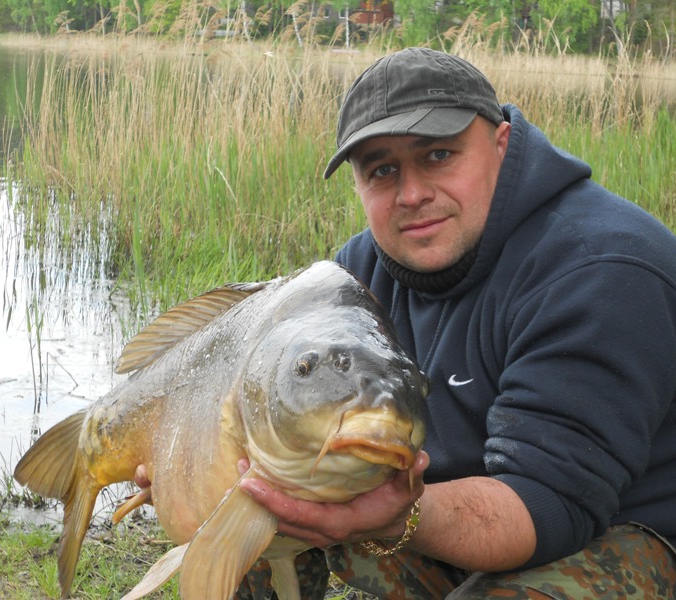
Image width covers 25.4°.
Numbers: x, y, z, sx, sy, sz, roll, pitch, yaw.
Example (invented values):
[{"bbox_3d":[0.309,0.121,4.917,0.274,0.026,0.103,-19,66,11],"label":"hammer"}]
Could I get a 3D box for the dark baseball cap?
[{"bbox_3d":[0.074,-0.209,1.655,0.185,0.142,0.272,-19,-8,26],"label":"dark baseball cap"}]

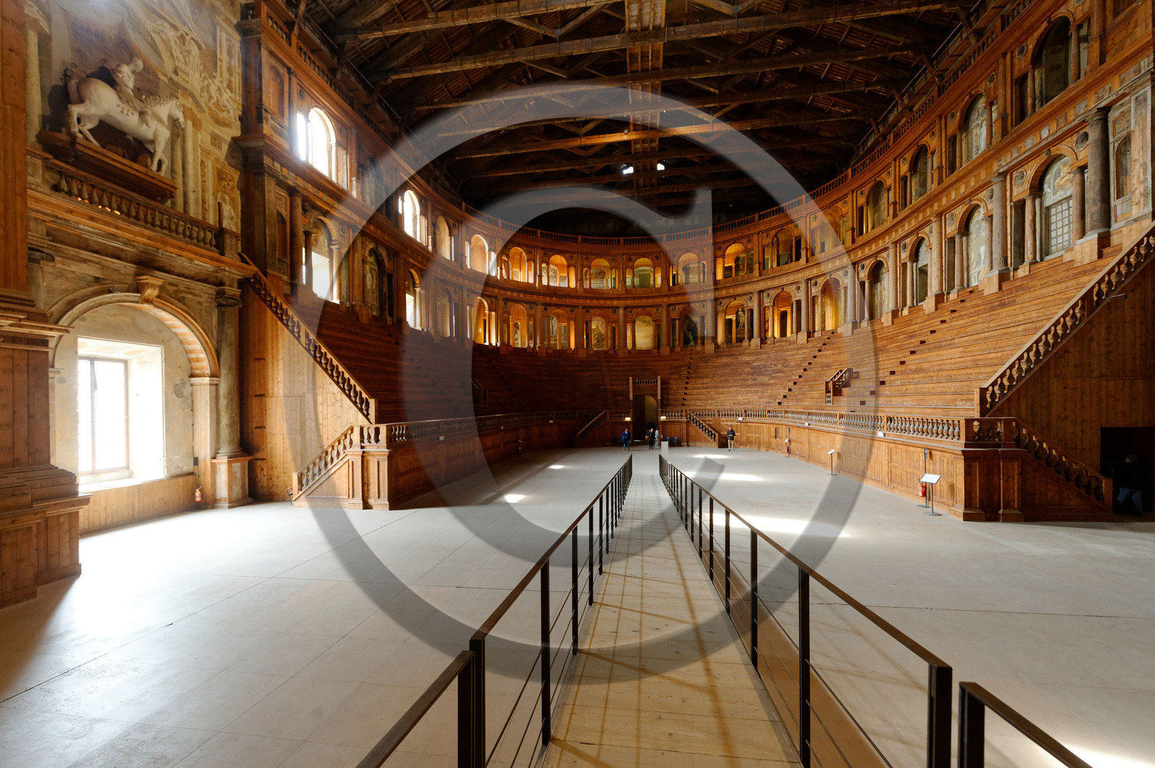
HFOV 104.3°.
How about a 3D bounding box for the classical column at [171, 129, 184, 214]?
[{"bbox_3d":[-12.532,-6.733,14.100,0.320,2.750,0.400,0,-2,10],"label":"classical column"}]

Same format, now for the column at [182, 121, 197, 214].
[{"bbox_3d":[-12.494,-6.938,14.500,0.320,3.150,0.420,0,-2,10],"label":"column"}]

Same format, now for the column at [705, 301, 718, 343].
[{"bbox_3d":[12.380,-5.771,41.600,0.650,4.000,0.650,-2,-3,33],"label":"column"}]

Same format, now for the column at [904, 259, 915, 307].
[{"bbox_3d":[18.712,-5.661,25.300,0.470,2.660,0.470,0,-2,10],"label":"column"}]

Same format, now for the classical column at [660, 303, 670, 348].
[{"bbox_3d":[8.104,-5.351,41.338,0.600,3.900,0.600,-1,-1,20],"label":"classical column"}]

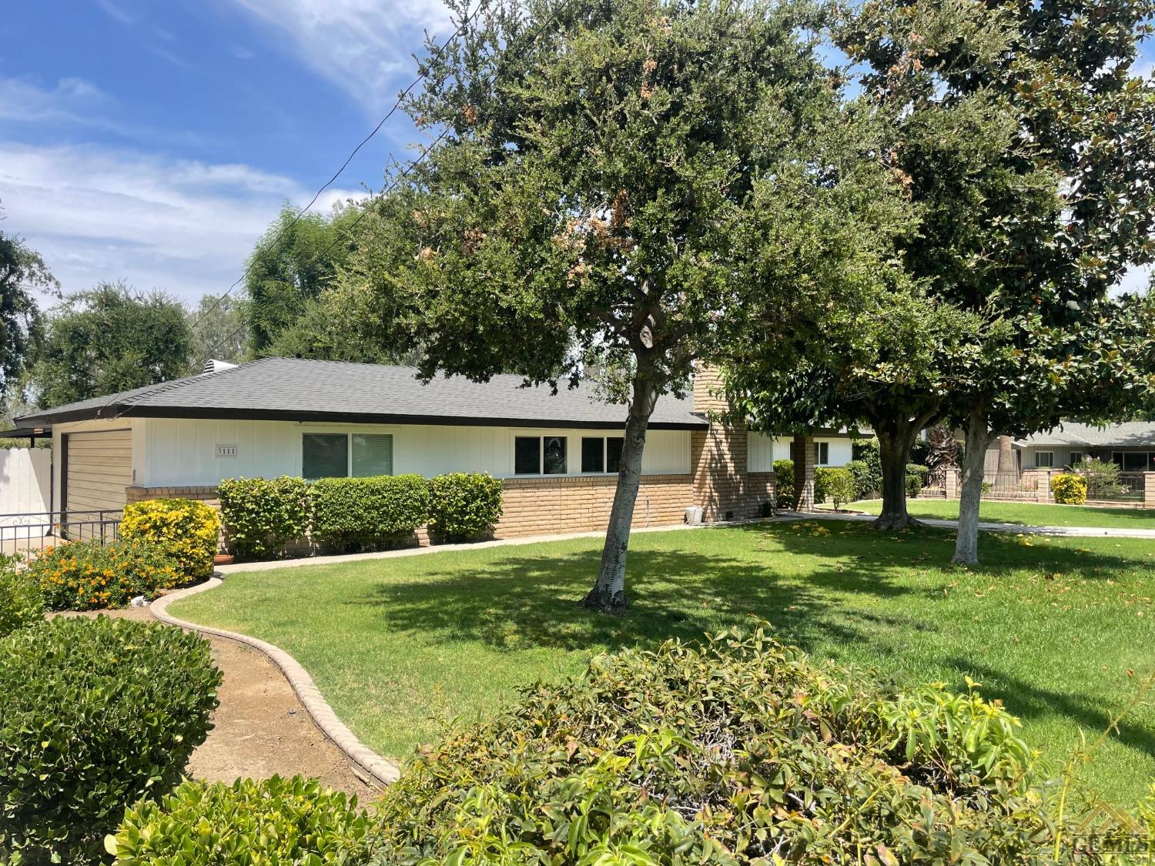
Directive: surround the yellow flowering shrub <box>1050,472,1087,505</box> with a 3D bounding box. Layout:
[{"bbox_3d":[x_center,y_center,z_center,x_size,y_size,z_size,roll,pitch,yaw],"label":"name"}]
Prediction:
[{"bbox_3d":[17.191,1.938,30.310,1.080,1.050,1.120,1,-2,-42],"label":"yellow flowering shrub"}]

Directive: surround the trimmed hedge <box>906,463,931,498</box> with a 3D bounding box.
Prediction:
[{"bbox_3d":[13.541,1.869,34.685,1.000,1.380,1.050,1,-2,-42],"label":"trimmed hedge"}]

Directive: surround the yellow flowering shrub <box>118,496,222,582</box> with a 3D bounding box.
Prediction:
[{"bbox_3d":[-5.902,1.519,12.608,1.280,1.150,1.180,1,-2,-42],"label":"yellow flowering shrub"}]

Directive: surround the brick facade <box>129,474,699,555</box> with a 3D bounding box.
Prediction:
[{"bbox_3d":[-1.997,1.568,17.574,13.000,1.260,0.260,1,-2,-42],"label":"brick facade"}]

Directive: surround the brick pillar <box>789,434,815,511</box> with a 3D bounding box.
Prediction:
[{"bbox_3d":[6.560,1.170,25.100,0.400,2.270,0.400,1,-2,-41],"label":"brick pillar"}]

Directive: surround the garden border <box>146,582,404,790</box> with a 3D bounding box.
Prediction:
[{"bbox_3d":[-3.498,1.943,8.435,0.950,0.130,8.860,1,-1,-29],"label":"garden border"}]

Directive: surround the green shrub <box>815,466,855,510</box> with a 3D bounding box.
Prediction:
[{"bbox_3d":[7.932,1.723,26.632,1.150,1.330,1.150,1,-2,-42],"label":"green shrub"}]

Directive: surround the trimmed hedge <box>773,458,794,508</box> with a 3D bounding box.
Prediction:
[{"bbox_3d":[6.793,1.671,28.601,0.850,1.520,0.850,1,-2,-42],"label":"trimmed hedge"}]

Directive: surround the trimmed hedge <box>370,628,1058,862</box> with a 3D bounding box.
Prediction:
[{"bbox_3d":[0.420,1.360,2.800,2.100,1.000,2.000,0,-1,0],"label":"trimmed hedge"}]

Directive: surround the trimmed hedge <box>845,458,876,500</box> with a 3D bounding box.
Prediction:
[{"bbox_3d":[10.957,1.785,33.512,1.250,1.500,1.200,1,-2,-42],"label":"trimmed hedge"}]

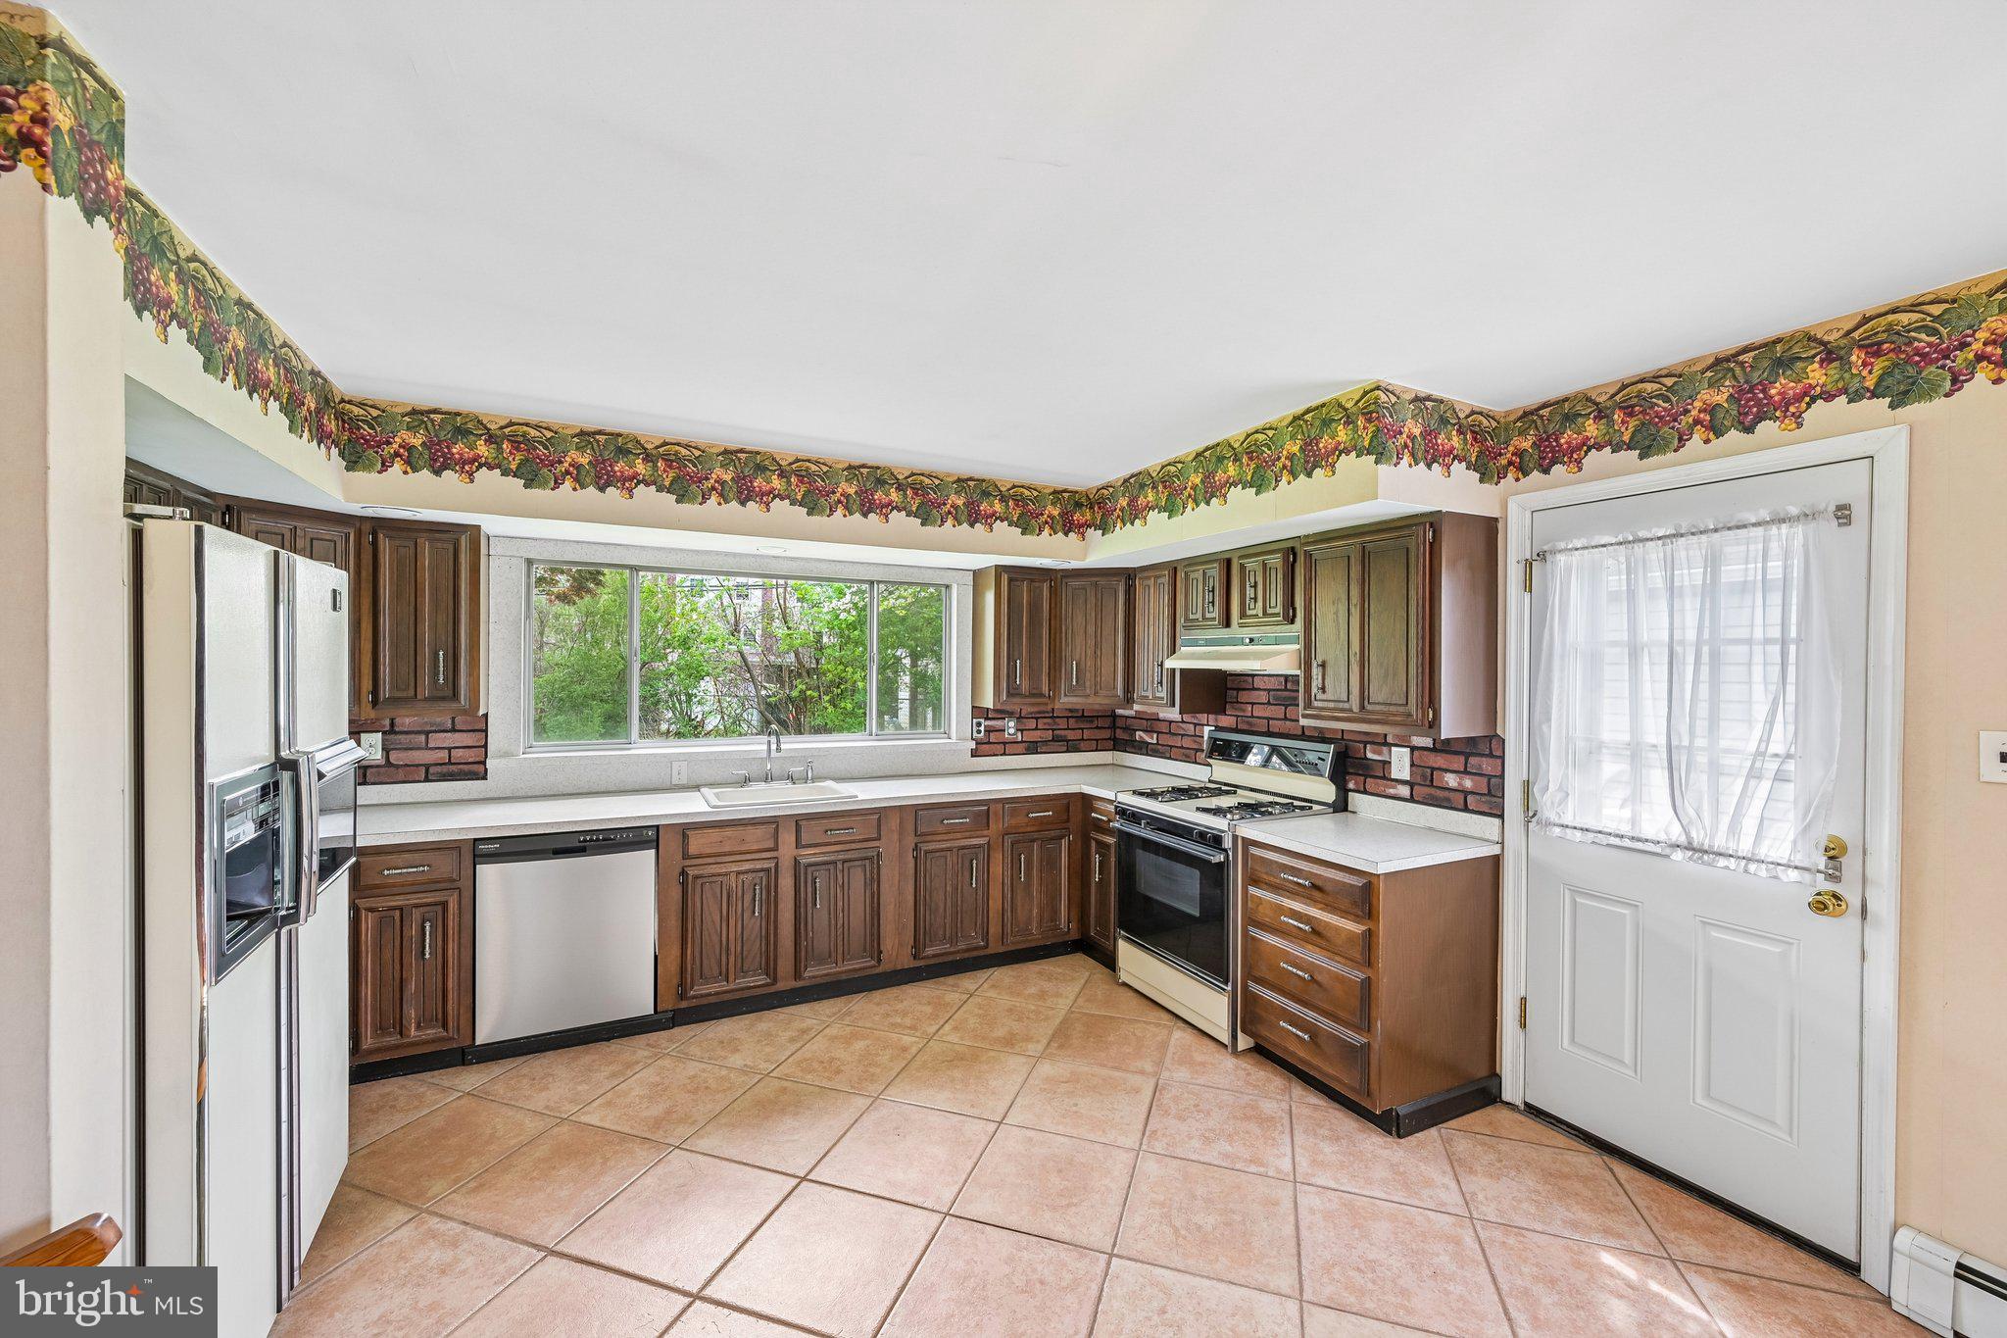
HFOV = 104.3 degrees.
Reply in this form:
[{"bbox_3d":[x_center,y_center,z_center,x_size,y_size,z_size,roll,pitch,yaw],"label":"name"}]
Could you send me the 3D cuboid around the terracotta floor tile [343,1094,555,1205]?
[{"bbox_3d":[-1.741,1.502,2.450,0.452,0.010,0.452,0,0,19],"label":"terracotta floor tile"}]

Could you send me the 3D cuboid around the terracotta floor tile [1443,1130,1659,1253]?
[{"bbox_3d":[1.583,1.521,2.293,0.452,0.010,0.452,0,0,19],"label":"terracotta floor tile"}]

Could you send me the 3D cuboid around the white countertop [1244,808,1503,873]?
[{"bbox_3d":[1.325,0.630,2.876,0.650,0.040,0.630,0,0,-26],"label":"white countertop"}]

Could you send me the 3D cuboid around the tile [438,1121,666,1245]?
[{"bbox_3d":[-1.322,1.515,2.324,0.455,0.010,0.455,1,0,19],"label":"tile"}]

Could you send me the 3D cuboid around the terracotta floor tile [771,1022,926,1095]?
[{"bbox_3d":[-0.588,1.521,3.051,0.457,0.010,0.457,0,0,19],"label":"terracotta floor tile"}]

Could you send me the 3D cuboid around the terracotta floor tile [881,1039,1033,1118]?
[{"bbox_3d":[-0.149,1.510,2.878,0.452,0.010,0.452,0,0,19],"label":"terracotta floor tile"}]

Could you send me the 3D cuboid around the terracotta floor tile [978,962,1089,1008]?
[{"bbox_3d":[0.142,1.527,3.782,0.455,0.010,0.455,1,0,19],"label":"terracotta floor tile"}]

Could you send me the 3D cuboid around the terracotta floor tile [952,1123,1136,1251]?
[{"bbox_3d":[0.141,1.525,2.315,0.457,0.010,0.457,0,0,19],"label":"terracotta floor tile"}]

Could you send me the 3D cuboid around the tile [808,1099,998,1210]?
[{"bbox_3d":[-0.298,1.522,2.464,0.457,0.010,0.457,0,0,19],"label":"tile"}]

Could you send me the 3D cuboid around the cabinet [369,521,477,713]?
[{"bbox_3d":[-2.337,-0.191,3.189,0.385,0.765,0.325,0,0,-26],"label":"cabinet"}]

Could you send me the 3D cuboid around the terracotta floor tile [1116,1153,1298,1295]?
[{"bbox_3d":[0.570,1.516,2.152,0.452,0.010,0.452,0,0,19],"label":"terracotta floor tile"}]

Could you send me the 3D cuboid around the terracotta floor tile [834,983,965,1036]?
[{"bbox_3d":[-0.436,1.507,3.457,0.452,0.010,0.452,0,0,19],"label":"terracotta floor tile"}]

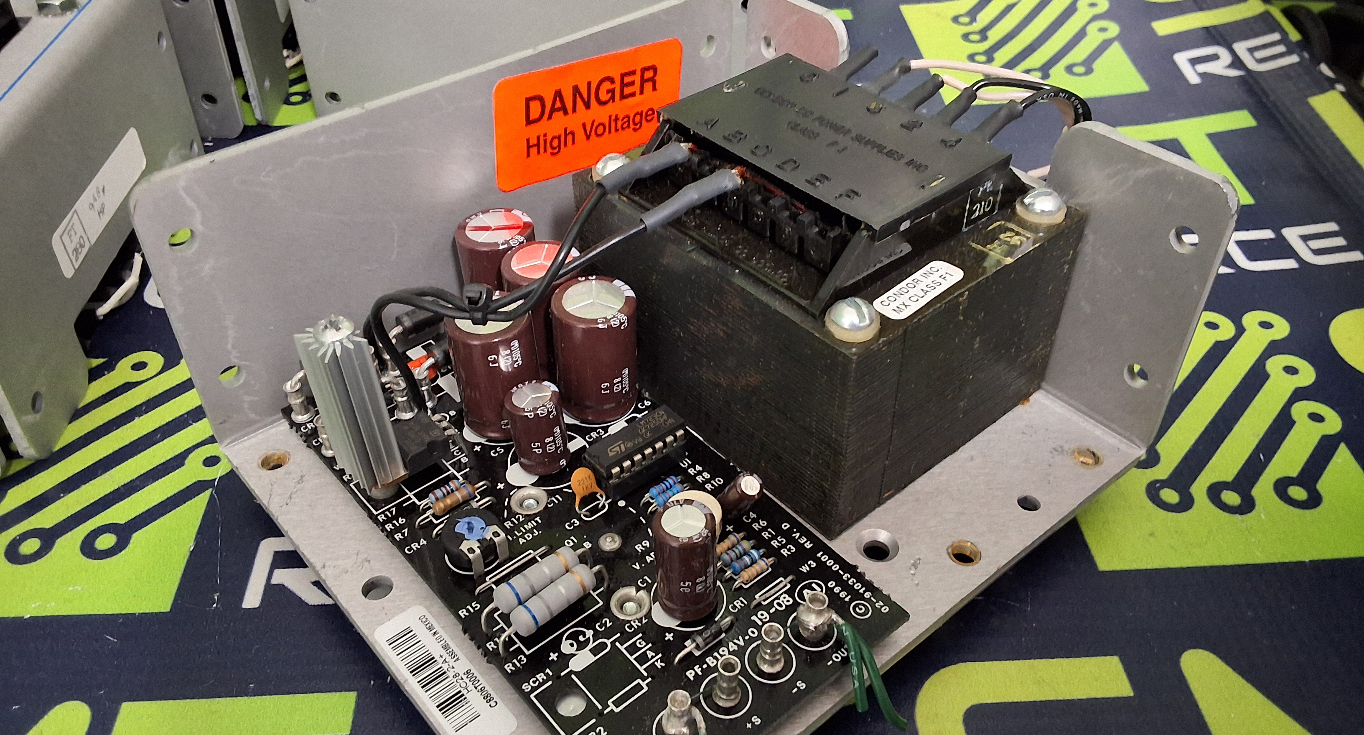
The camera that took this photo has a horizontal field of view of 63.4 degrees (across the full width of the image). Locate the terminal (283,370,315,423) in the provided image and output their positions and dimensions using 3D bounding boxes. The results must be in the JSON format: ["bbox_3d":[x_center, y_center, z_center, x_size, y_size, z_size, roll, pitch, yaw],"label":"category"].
[{"bbox_3d":[-0.075,0.007,0.215,0.005,0.009,0.005,-29,48,-29],"label":"terminal"}]

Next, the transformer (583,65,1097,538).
[{"bbox_3d":[0.028,-0.022,0.222,0.065,0.057,0.075,-29,48,-30],"label":"transformer"}]

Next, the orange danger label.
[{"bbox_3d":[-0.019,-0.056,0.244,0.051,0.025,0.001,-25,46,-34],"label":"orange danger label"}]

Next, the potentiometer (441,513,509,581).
[{"bbox_3d":[-0.036,0.030,0.190,0.010,0.006,0.011,0,40,0],"label":"potentiometer"}]

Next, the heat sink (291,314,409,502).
[{"bbox_3d":[-0.056,0.008,0.192,0.012,0.036,0.012,-31,49,-27],"label":"heat sink"}]

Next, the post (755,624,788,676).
[{"bbox_3d":[0.015,0.045,0.177,0.005,0.008,0.005,0,40,0],"label":"post"}]

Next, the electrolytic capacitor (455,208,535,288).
[{"bbox_3d":[-0.039,-0.020,0.240,0.016,0.025,0.016,0,40,0],"label":"electrolytic capacitor"}]

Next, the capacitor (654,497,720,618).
[{"bbox_3d":[0.001,0.031,0.177,0.010,0.020,0.010,-2,42,2],"label":"capacitor"}]

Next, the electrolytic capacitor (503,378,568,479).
[{"bbox_3d":[-0.026,0.011,0.203,0.010,0.016,0.010,-3,41,3],"label":"electrolytic capacitor"}]

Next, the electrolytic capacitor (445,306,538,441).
[{"bbox_3d":[-0.035,0.000,0.210,0.016,0.025,0.016,0,40,0],"label":"electrolytic capacitor"}]

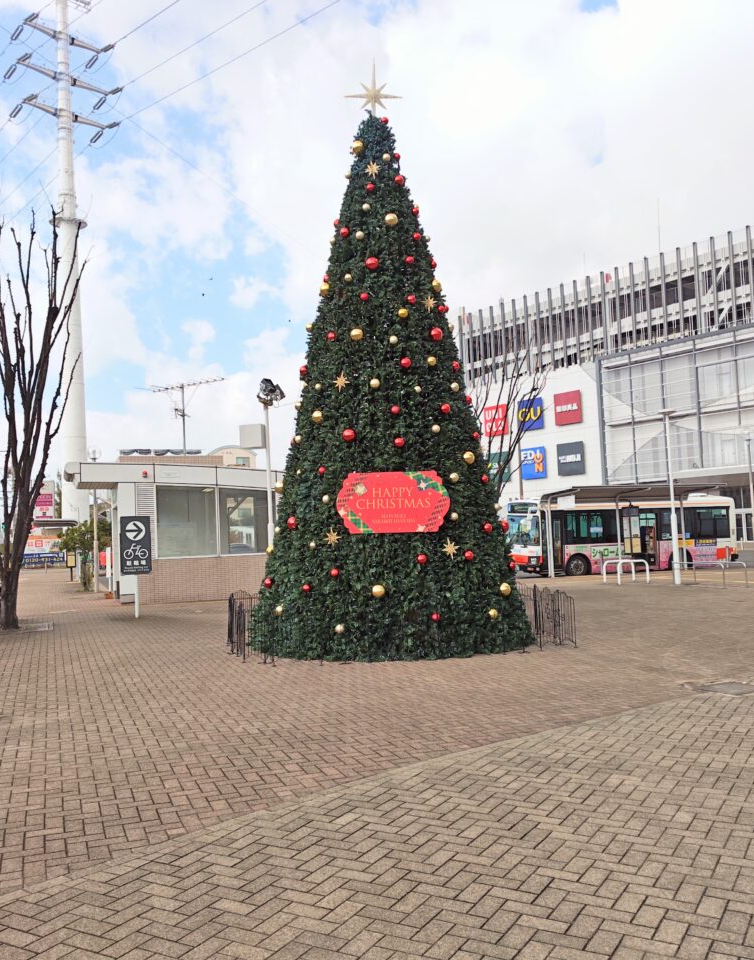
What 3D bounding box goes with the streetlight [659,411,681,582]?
[{"bbox_3d":[8.165,0.480,23.460,0.530,4.780,0.530,-2,-4,0],"label":"streetlight"}]

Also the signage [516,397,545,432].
[{"bbox_3d":[16.240,-6.930,90.000,0.300,3.200,3.200,1,-5,-41],"label":"signage"}]

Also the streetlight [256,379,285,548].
[{"bbox_3d":[-2.196,0.300,18.260,0.600,5.000,0.500,-3,-4,11],"label":"streetlight"}]

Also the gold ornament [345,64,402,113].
[{"bbox_3d":[-0.054,-6.080,13.170,0.910,0.930,0.150,-2,-4,-5],"label":"gold ornament"}]

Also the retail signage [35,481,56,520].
[{"bbox_3d":[-24.200,1.570,62.000,1.550,3.100,0.400,-1,-4,-18],"label":"retail signage"}]

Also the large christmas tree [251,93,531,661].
[{"bbox_3d":[0.070,-1.660,12.870,4.100,8.100,4.100,-2,-4,0],"label":"large christmas tree"}]

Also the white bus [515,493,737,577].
[{"bbox_3d":[9.620,2.050,33.100,9.000,2.970,2.350,-1,-4,-24],"label":"white bus"}]

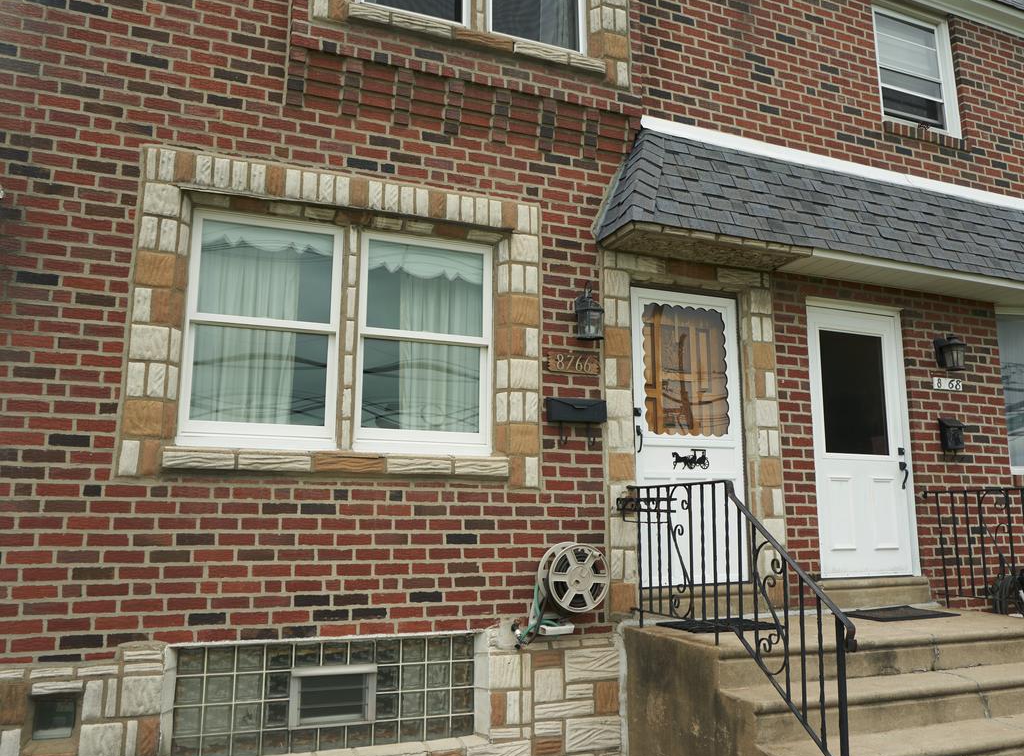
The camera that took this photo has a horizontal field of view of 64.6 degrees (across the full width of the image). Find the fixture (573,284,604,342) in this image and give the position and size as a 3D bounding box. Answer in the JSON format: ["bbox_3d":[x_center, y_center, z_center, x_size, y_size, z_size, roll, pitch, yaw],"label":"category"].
[{"bbox_3d":[0.502,-0.436,5.297,0.155,0.375,0.200,4,-11,-22],"label":"fixture"}]

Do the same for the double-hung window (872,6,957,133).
[{"bbox_3d":[3.506,-2.712,7.154,0.992,1.135,0.120,4,-11,-22],"label":"double-hung window"}]

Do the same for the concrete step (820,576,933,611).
[{"bbox_3d":[2.644,1.567,5.972,1.000,0.185,0.150,4,-11,-22],"label":"concrete step"}]

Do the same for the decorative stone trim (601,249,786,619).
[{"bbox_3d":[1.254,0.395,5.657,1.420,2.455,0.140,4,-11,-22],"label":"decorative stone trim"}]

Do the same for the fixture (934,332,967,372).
[{"bbox_3d":[3.540,-0.213,6.540,0.150,0.280,0.190,4,-11,-22],"label":"fixture"}]

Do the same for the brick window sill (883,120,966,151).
[{"bbox_3d":[3.514,-2.045,6.956,1.002,0.108,0.120,4,-11,-22],"label":"brick window sill"}]

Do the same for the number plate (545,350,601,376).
[{"bbox_3d":[0.400,-0.090,5.292,0.389,0.135,0.025,4,-11,-22],"label":"number plate"}]

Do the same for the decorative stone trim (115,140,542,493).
[{"bbox_3d":[-0.945,-0.307,4.804,2.418,1.859,0.150,4,-11,-22],"label":"decorative stone trim"}]

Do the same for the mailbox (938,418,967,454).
[{"bbox_3d":[3.520,0.459,6.465,0.170,0.265,0.090,4,-11,-22],"label":"mailbox"}]

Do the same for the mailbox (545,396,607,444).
[{"bbox_3d":[0.411,0.277,5.204,0.400,0.290,0.110,4,-11,-22],"label":"mailbox"}]

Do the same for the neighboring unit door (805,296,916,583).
[{"bbox_3d":[2.661,0.469,6.197,0.900,2.060,0.070,4,-11,-22],"label":"neighboring unit door"}]

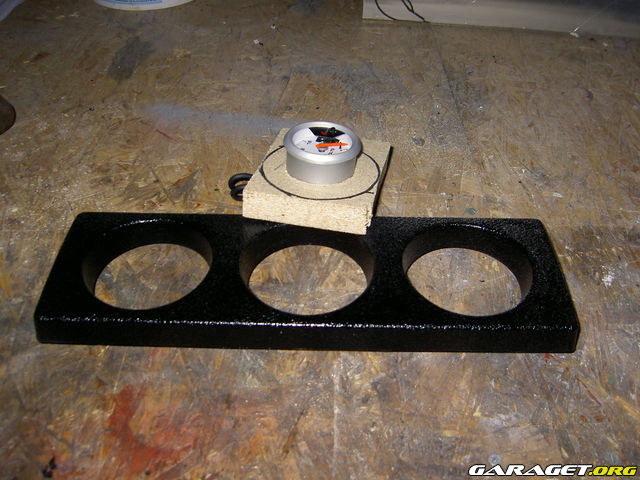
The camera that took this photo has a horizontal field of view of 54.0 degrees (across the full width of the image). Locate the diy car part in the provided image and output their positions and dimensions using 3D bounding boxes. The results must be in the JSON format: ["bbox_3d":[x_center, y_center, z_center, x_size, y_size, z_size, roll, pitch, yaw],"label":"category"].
[{"bbox_3d":[-0.009,0.028,0.449,0.359,0.027,0.105,1,43,1],"label":"diy car part"}]

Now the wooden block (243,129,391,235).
[{"bbox_3d":[0.002,-0.051,0.508,0.096,0.022,0.112,9,36,9],"label":"wooden block"}]

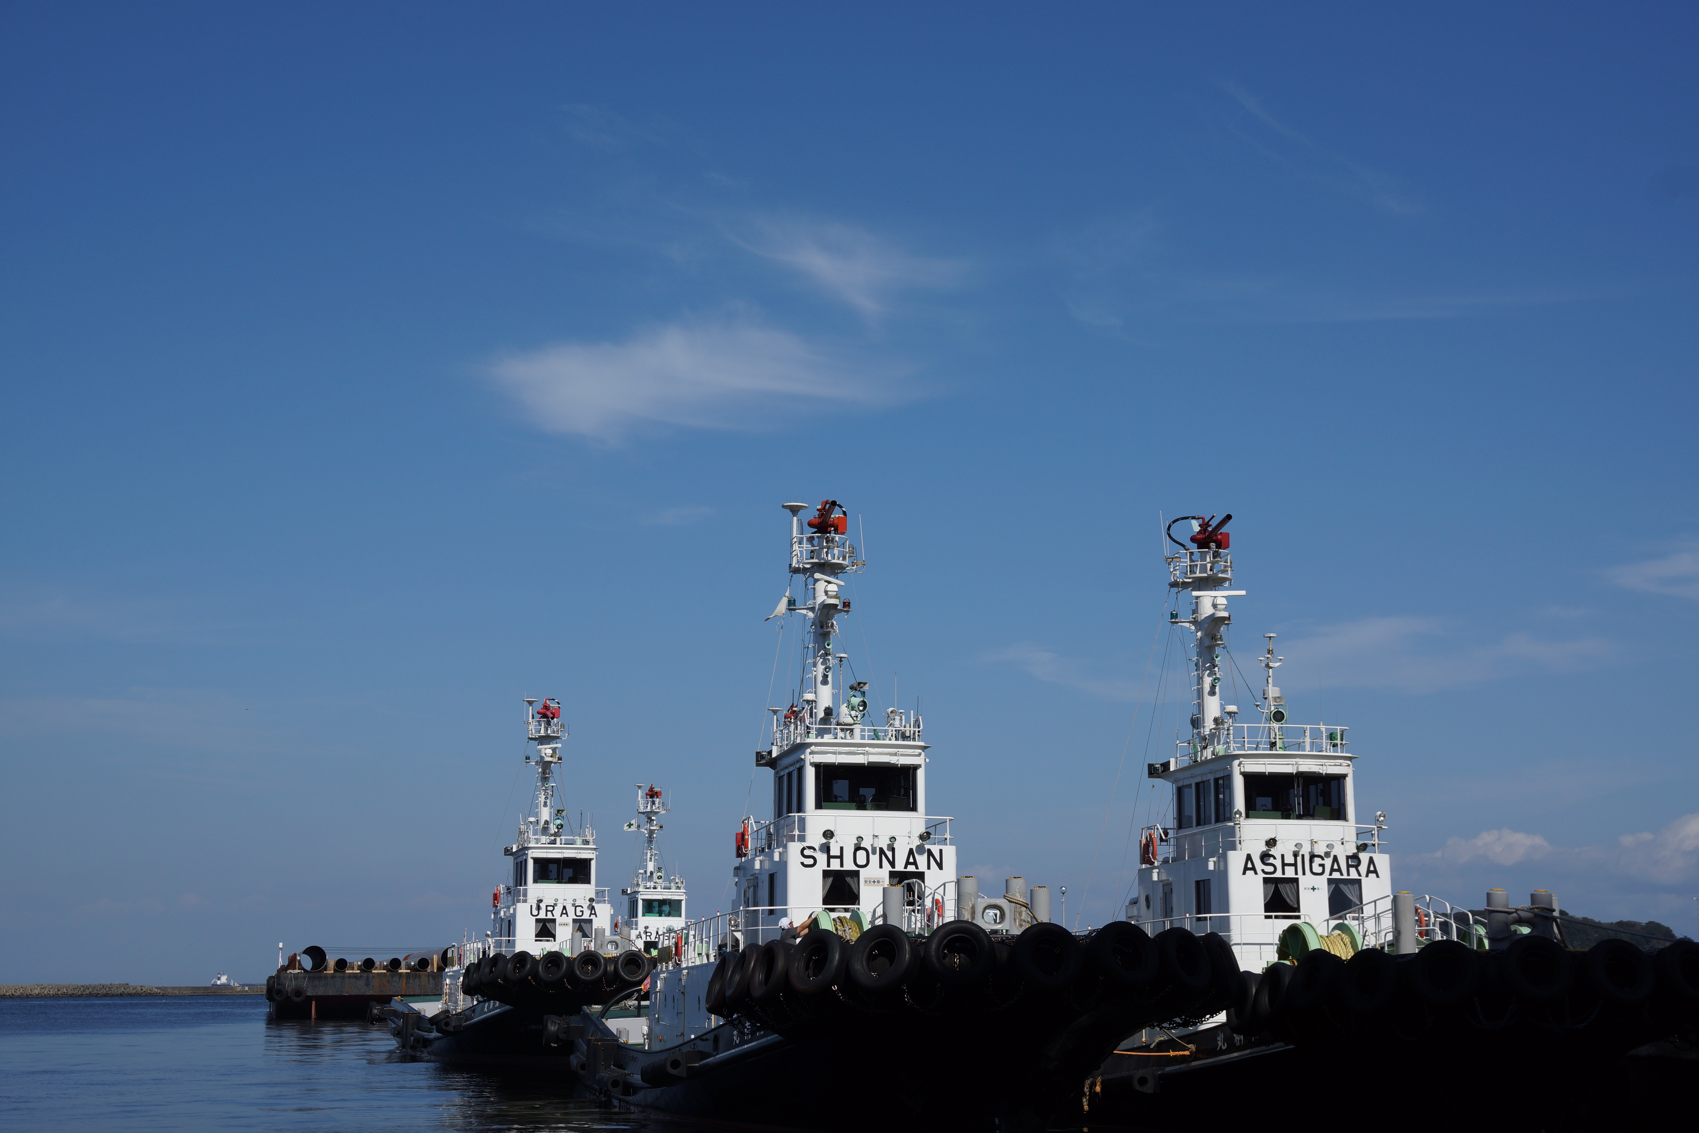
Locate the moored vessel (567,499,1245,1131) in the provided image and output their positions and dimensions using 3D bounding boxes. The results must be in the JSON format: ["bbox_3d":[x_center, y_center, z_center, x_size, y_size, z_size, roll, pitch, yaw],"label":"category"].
[{"bbox_3d":[-0.010,5.800,62.220,10.230,15.360,33.630,2,-10,-13],"label":"moored vessel"}]

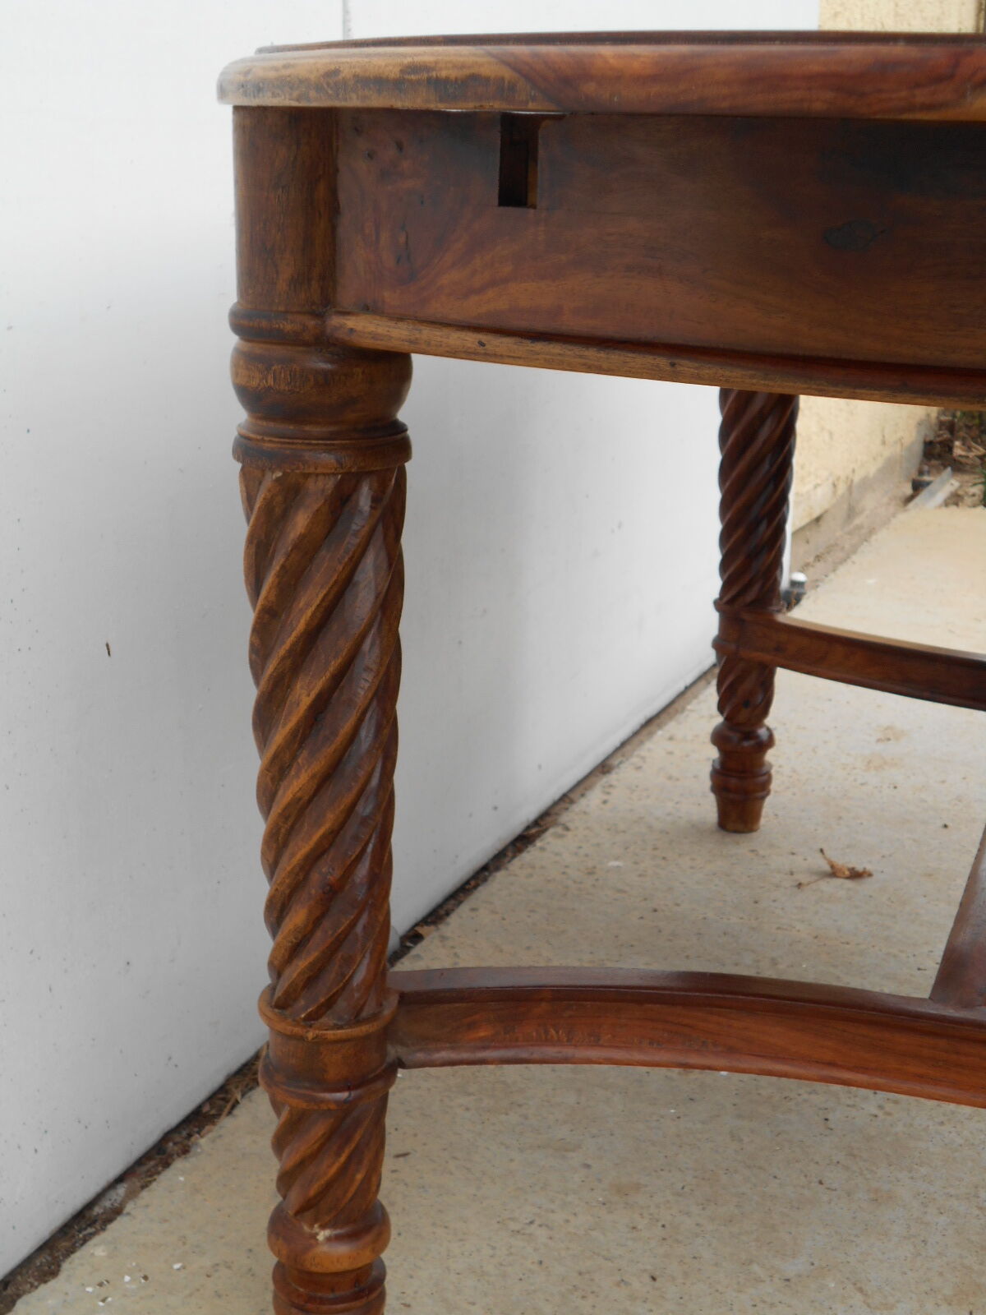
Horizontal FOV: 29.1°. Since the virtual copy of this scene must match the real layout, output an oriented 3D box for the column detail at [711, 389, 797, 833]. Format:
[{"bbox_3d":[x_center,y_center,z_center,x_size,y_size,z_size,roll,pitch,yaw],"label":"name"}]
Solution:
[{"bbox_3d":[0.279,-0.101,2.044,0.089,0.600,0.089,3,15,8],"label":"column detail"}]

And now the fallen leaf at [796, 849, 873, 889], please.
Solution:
[{"bbox_3d":[0.355,0.218,1.963,0.074,0.026,0.042,-2,15,-12],"label":"fallen leaf"}]

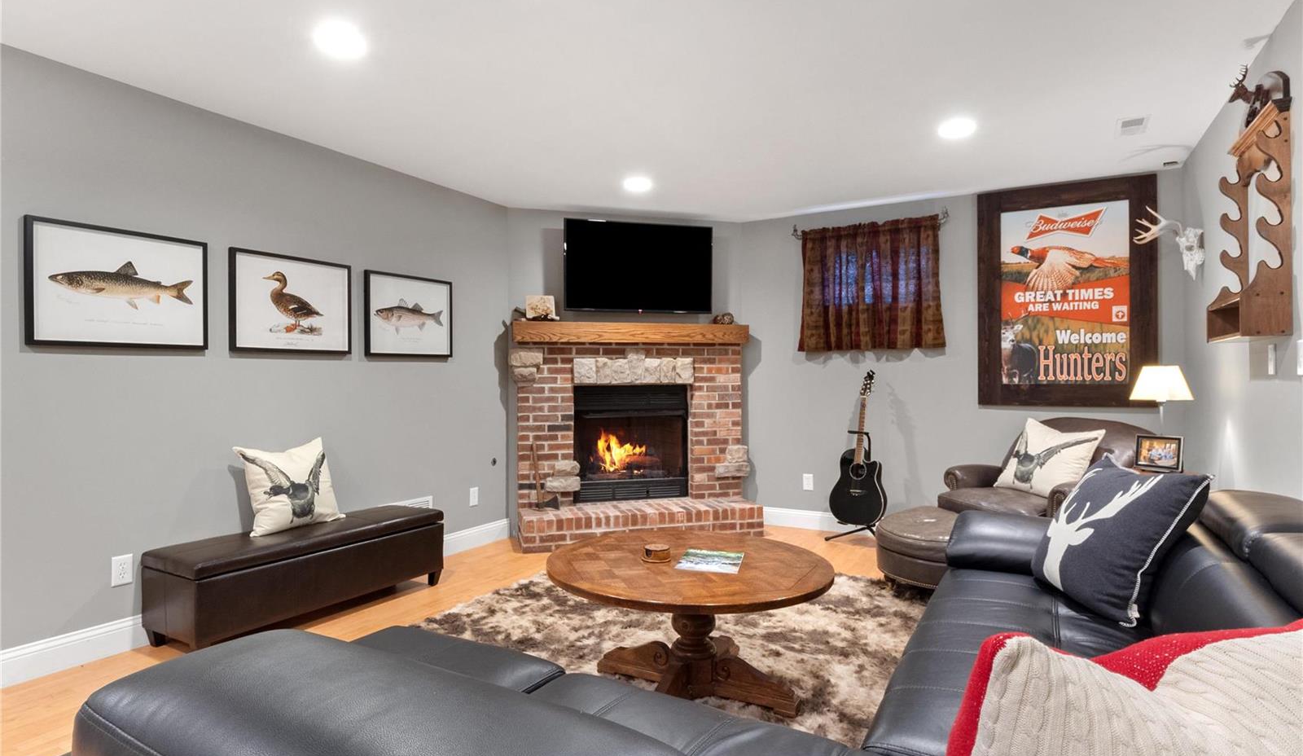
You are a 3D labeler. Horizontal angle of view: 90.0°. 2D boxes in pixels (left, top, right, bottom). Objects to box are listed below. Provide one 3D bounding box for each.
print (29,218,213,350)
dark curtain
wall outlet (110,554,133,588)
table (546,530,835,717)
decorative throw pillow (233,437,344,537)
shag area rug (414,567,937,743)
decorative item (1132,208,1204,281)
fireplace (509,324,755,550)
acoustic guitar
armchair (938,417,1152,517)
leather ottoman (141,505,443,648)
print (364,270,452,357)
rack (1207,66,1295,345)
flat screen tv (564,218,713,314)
[{"bbox_3d":[-2.191,-0.367,2.706,0.027,0.483,0.622,0,0,31],"label":"print"},{"bbox_3d":[1.537,-0.647,4.623,1.001,0.914,0.097,0,0,29],"label":"dark curtain"},{"bbox_3d":[-2.205,0.802,2.714,0.007,0.117,0.070,0,0,31],"label":"wall outlet"},{"bbox_3d":[0.119,0.890,2.326,0.980,0.484,0.980,0,0,0],"label":"table"},{"bbox_3d":[-1.783,0.522,3.217,0.146,0.437,0.447,-13,-6,30],"label":"decorative throw pillow"},{"bbox_3d":[0.211,1.130,2.790,2.525,0.040,2.475,0,0,29],"label":"shag area rug"},{"bbox_3d":[2.673,-0.686,3.383,0.292,0.356,0.376,0,0,31],"label":"decorative item"},{"bbox_3d":[-0.078,0.377,4.680,1.720,1.516,0.476,0,0,-15],"label":"fireplace"},{"bbox_3d":[1.468,0.539,4.539,0.428,1.186,0.321,0,0,33],"label":"acoustic guitar"},{"bbox_3d":[2.260,0.688,3.723,0.894,0.894,0.855,0,0,-21],"label":"armchair"},{"bbox_3d":[-1.638,0.931,3.153,0.432,0.408,1.227,0,0,31],"label":"leather ottoman"},{"bbox_3d":[-1.458,-0.368,3.950,0.033,0.484,0.615,0,0,31],"label":"print"},{"bbox_3d":[2.203,-0.576,2.421,0.129,0.868,0.525,0,0,31],"label":"rack"},{"bbox_3d":[-0.081,-0.803,4.802,1.101,0.652,0.079,0,0,-16],"label":"flat screen tv"}]

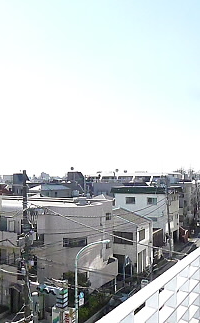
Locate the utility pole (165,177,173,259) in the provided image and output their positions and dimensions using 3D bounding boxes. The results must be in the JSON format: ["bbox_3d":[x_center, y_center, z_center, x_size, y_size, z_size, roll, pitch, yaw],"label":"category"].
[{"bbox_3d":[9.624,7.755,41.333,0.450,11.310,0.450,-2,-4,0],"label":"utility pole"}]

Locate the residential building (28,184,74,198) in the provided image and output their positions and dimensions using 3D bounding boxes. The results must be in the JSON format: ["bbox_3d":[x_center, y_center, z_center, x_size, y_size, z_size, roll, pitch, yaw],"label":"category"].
[{"bbox_3d":[-12.567,11.026,75.566,5.500,9.300,11.000,-3,-4,33],"label":"residential building"}]

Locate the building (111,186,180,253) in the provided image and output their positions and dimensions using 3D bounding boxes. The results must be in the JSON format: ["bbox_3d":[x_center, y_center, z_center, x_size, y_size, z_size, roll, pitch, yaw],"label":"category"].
[{"bbox_3d":[8.177,9.331,52.623,9.500,9.600,8.700,-2,-4,26],"label":"building"}]

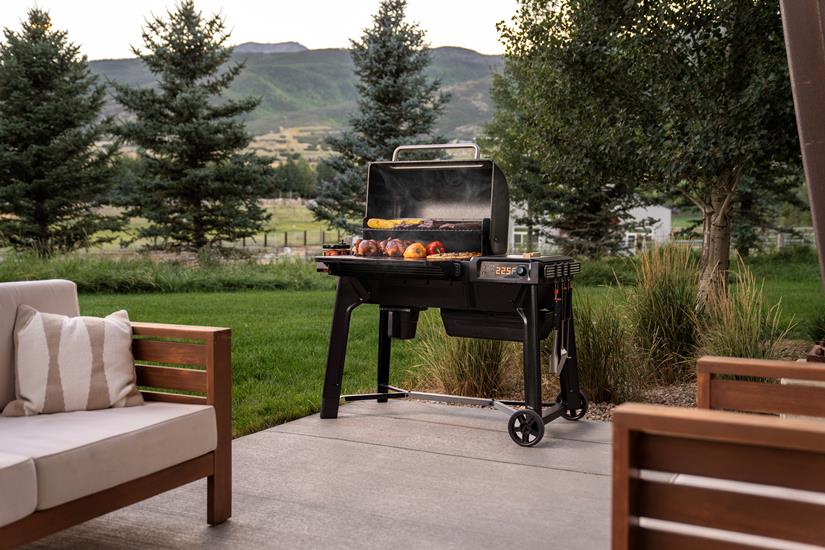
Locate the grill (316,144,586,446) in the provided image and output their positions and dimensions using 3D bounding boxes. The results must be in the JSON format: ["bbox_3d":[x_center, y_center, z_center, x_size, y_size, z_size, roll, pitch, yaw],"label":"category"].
[{"bbox_3d":[0.201,0.054,4.908,1.303,1.483,0.768,2,4,29],"label":"grill"}]

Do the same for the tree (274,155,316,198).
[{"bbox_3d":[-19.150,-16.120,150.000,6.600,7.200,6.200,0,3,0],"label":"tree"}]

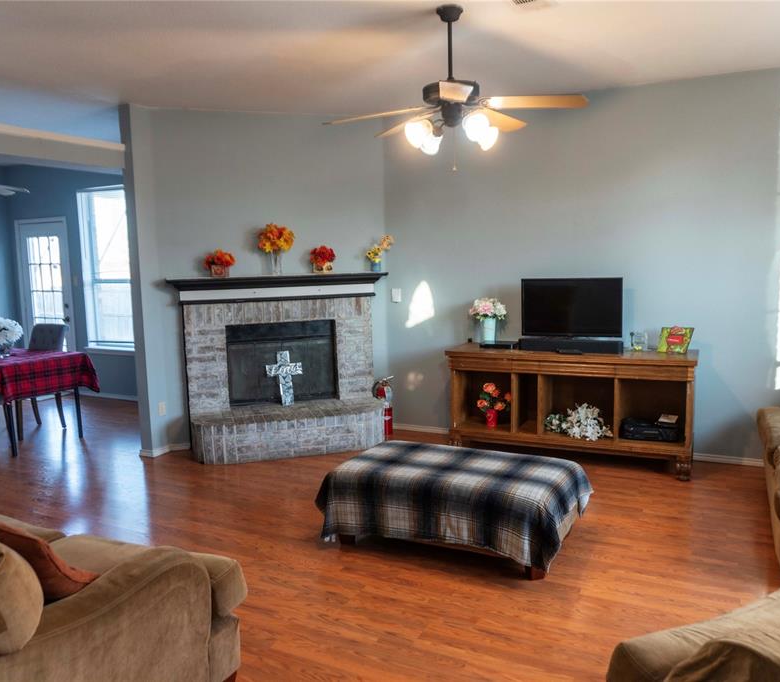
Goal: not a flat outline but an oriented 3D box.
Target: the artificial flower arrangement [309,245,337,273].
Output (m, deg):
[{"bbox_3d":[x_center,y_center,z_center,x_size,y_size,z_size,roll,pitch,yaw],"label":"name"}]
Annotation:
[{"bbox_3d":[-0.560,-0.663,5.692,0.215,0.230,0.180,-4,7,-17],"label":"artificial flower arrangement"}]

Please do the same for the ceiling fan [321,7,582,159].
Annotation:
[{"bbox_3d":[0.304,-1.283,3.378,1.290,0.700,1.290,-1,7,5],"label":"ceiling fan"}]

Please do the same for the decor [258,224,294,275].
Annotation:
[{"bbox_3d":[-0.916,-0.724,5.522,0.290,0.410,0.270,-4,7,-17],"label":"decor"}]

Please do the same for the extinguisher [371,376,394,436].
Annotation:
[{"bbox_3d":[-0.045,0.569,6.003,0.180,0.510,0.150,-1,7,1],"label":"extinguisher"}]

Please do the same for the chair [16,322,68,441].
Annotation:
[{"bbox_3d":[-3.362,0.355,6.367,0.456,0.992,0.620,2,8,26],"label":"chair"}]

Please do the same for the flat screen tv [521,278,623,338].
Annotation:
[{"bbox_3d":[1.369,-0.231,5.127,0.735,0.470,0.090,1,7,21],"label":"flat screen tv"}]

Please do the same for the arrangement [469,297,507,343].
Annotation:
[{"bbox_3d":[0.768,-0.164,5.364,0.285,0.355,0.240,2,8,26],"label":"arrangement"}]

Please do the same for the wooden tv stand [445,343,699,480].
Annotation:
[{"bbox_3d":[1.335,0.482,5.120,1.757,0.813,0.525,2,8,26],"label":"wooden tv stand"}]

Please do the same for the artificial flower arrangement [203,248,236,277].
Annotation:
[{"bbox_3d":[-1.345,-0.600,5.388,0.250,0.215,0.200,-1,7,-1],"label":"artificial flower arrangement"}]

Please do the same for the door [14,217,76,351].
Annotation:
[{"bbox_3d":[-4.147,-0.403,8.312,0.930,2.080,0.100,2,8,29],"label":"door"}]

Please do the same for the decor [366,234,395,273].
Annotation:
[{"bbox_3d":[-0.086,-0.720,5.657,0.235,0.310,0.170,-3,7,-10],"label":"decor"}]

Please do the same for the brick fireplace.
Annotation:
[{"bbox_3d":[-0.849,0.189,5.492,1.745,1.412,0.543,-3,7,-10],"label":"brick fireplace"}]

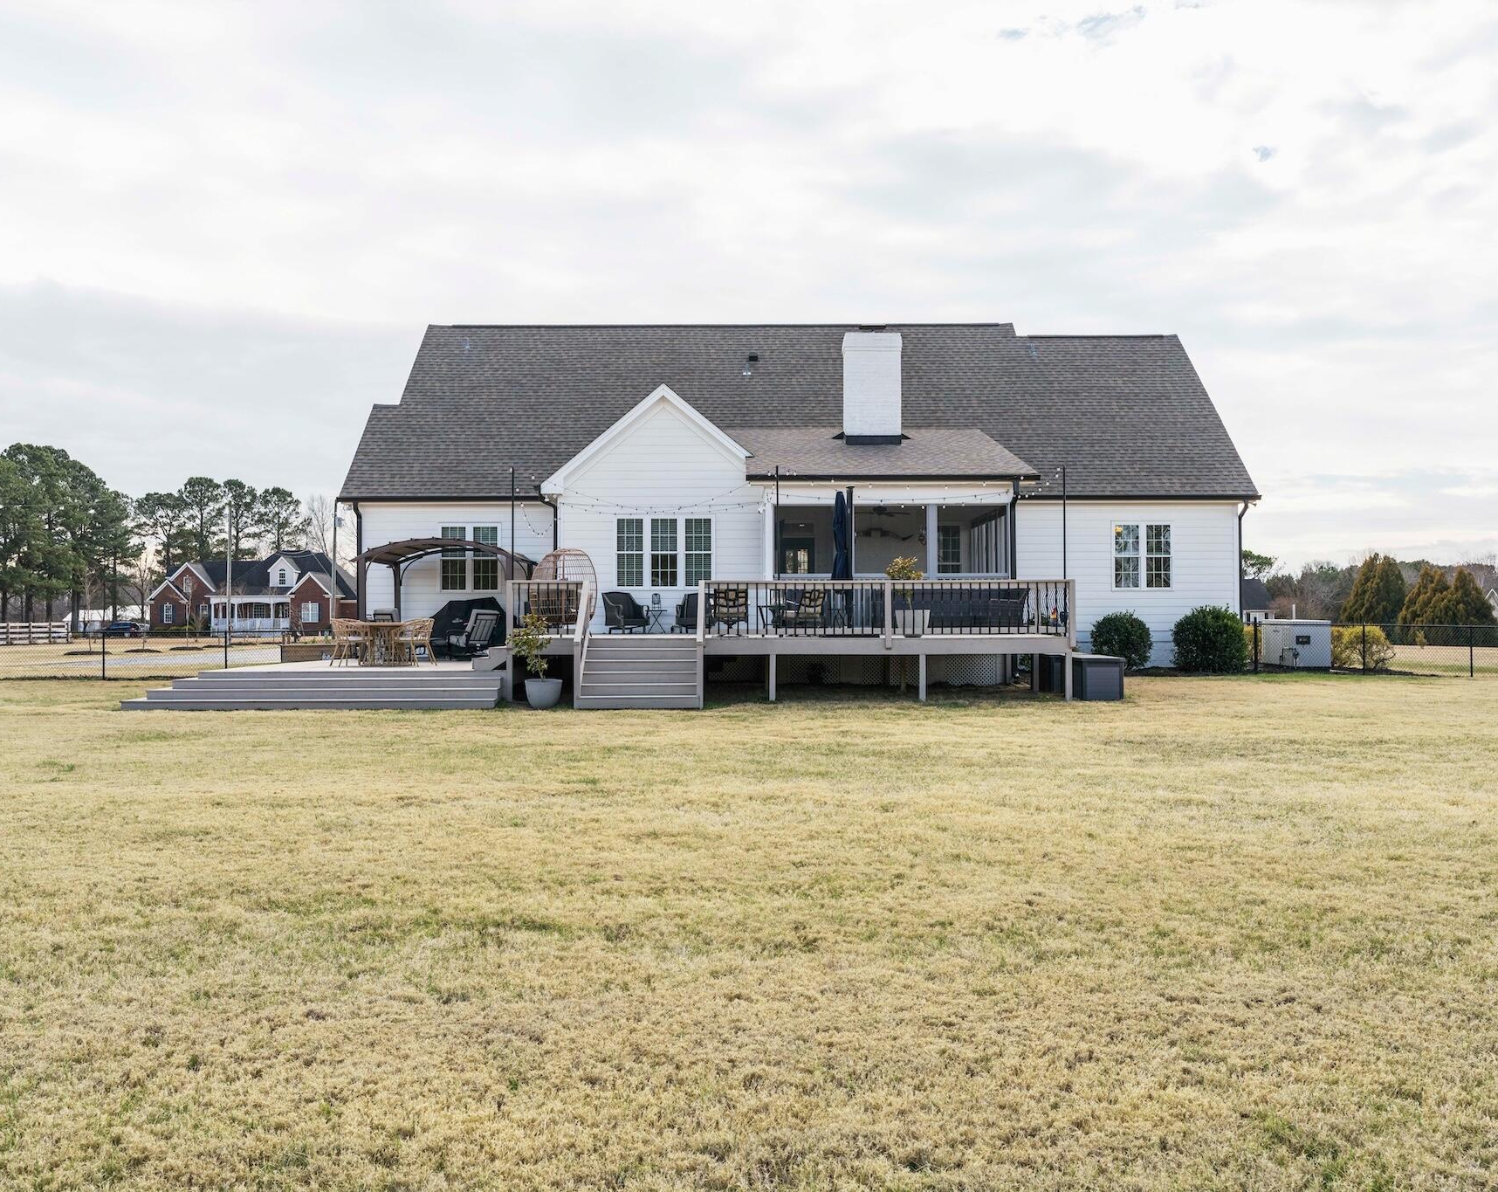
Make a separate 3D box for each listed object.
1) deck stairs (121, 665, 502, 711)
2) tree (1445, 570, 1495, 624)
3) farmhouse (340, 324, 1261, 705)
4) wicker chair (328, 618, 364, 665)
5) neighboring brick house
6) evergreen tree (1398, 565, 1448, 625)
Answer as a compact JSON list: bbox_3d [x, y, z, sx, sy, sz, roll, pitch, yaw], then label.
[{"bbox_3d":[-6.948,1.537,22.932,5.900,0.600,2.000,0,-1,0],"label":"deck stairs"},{"bbox_3d":[47.501,0.658,91.999,3.800,5.200,3.700,0,-1,25],"label":"tree"},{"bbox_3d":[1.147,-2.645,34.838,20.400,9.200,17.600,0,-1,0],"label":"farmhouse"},{"bbox_3d":[-7.119,0.863,24.891,0.580,0.830,0.580,0,-1,-10],"label":"wicker chair"},{"bbox_3d":[-53.500,-0.266,155.017,21.000,9.400,15.000,0,-1,-2],"label":"neighboring brick house"},{"bbox_3d":[44.601,0.561,92.000,3.600,5.400,3.600,0,-1,25],"label":"evergreen tree"}]

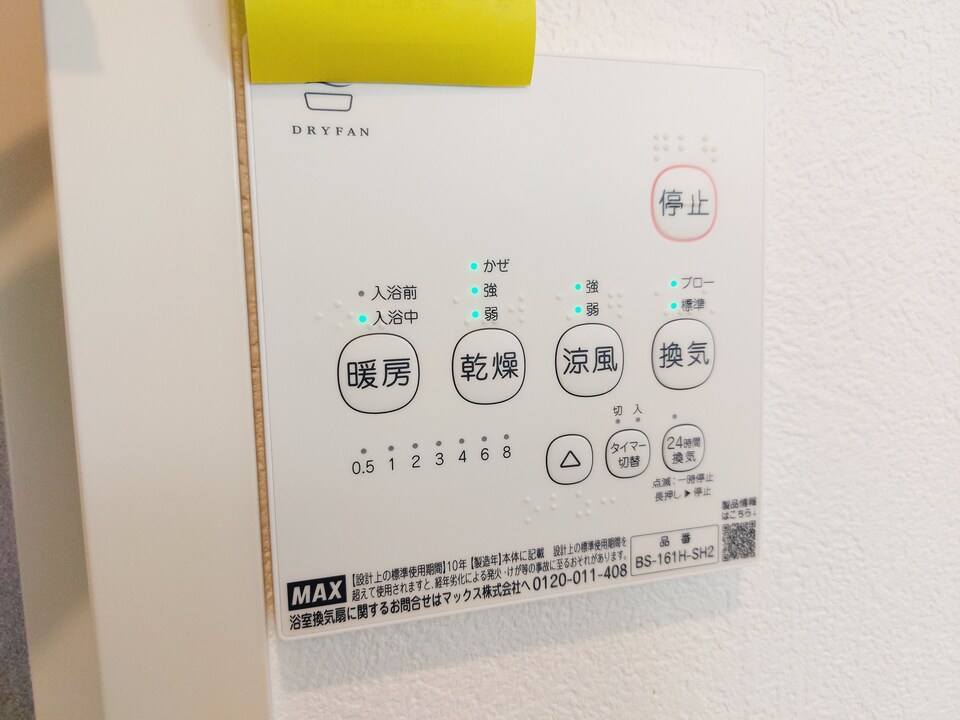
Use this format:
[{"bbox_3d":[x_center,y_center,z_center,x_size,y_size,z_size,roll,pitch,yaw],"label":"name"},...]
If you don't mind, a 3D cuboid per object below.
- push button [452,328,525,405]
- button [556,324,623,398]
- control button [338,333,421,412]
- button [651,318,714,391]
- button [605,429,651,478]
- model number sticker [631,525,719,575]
[{"bbox_3d":[0.002,0.001,0.142,0.017,0.016,0.002,-3,6,-16],"label":"push button"},{"bbox_3d":[0.025,0.000,0.148,0.017,0.016,0.002,-3,6,-16],"label":"button"},{"bbox_3d":[-0.020,0.003,0.135,0.017,0.016,0.002,-3,6,-16],"label":"control button"},{"bbox_3d":[0.048,-0.001,0.155,0.017,0.016,0.002,-3,6,-16],"label":"button"},{"bbox_3d":[0.034,0.022,0.153,0.011,0.011,0.002,-3,6,-16],"label":"button"},{"bbox_3d":[0.047,0.046,0.159,0.024,0.010,0.001,-3,6,-16],"label":"model number sticker"}]

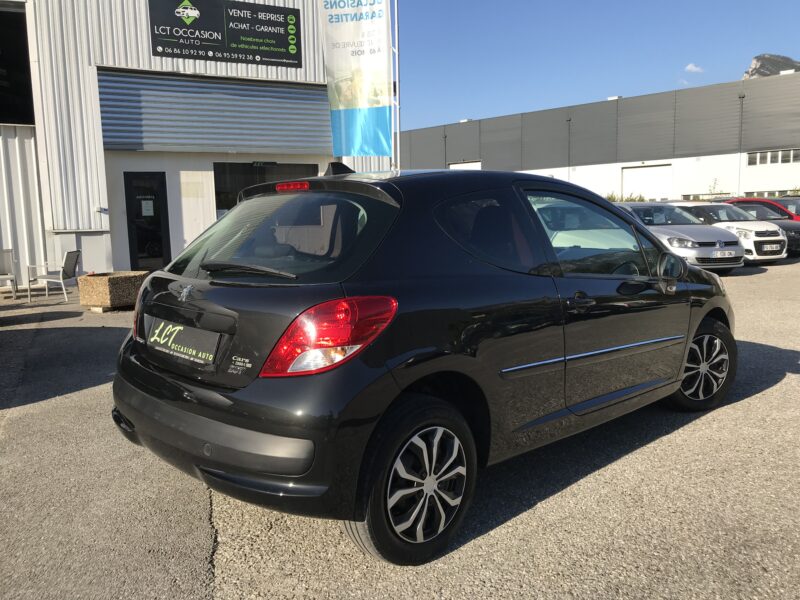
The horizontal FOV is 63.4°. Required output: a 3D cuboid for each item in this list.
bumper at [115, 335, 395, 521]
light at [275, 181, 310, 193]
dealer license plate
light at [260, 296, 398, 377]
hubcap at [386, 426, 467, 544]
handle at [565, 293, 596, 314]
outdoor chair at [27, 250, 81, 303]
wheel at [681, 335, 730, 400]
[{"bbox_3d":[-0.748,0.407,2.541,0.430,0.490,1.700,-7,9,-44],"label":"bumper"},{"bbox_3d":[-0.448,-0.479,2.741,0.035,0.036,0.245,-7,9,-44],"label":"light"},{"bbox_3d":[-0.822,0.148,2.441,0.520,0.112,0.020,6,-7,45],"label":"dealer license plate"},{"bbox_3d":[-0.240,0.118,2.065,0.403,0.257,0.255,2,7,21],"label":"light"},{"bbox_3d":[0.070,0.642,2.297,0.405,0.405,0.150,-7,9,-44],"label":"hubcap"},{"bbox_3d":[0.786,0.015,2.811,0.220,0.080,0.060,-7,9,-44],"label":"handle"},{"bbox_3d":[-6.054,-0.423,11.332,0.660,0.860,0.570,-1,7,-4],"label":"outdoor chair"},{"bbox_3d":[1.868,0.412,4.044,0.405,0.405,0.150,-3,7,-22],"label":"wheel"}]

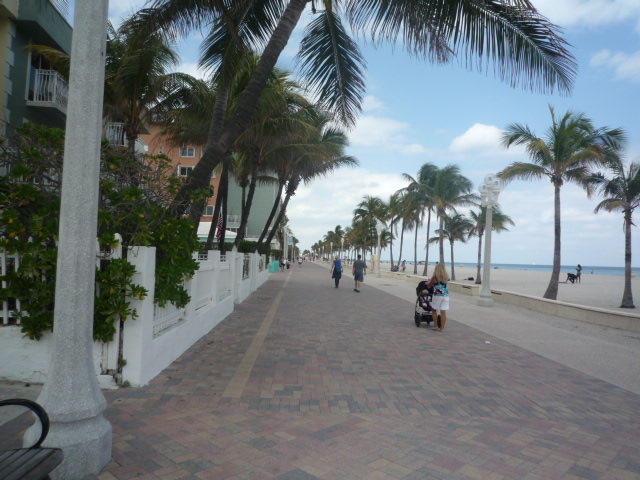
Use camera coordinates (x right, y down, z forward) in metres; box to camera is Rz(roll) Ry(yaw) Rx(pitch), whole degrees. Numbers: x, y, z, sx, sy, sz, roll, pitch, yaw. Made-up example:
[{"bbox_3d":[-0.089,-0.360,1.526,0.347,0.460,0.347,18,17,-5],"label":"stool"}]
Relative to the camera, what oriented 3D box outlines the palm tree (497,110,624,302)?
[{"bbox_3d":[9.272,-1.352,17.600,4.500,7.150,4.500,2,-2,-3],"label":"palm tree"}]

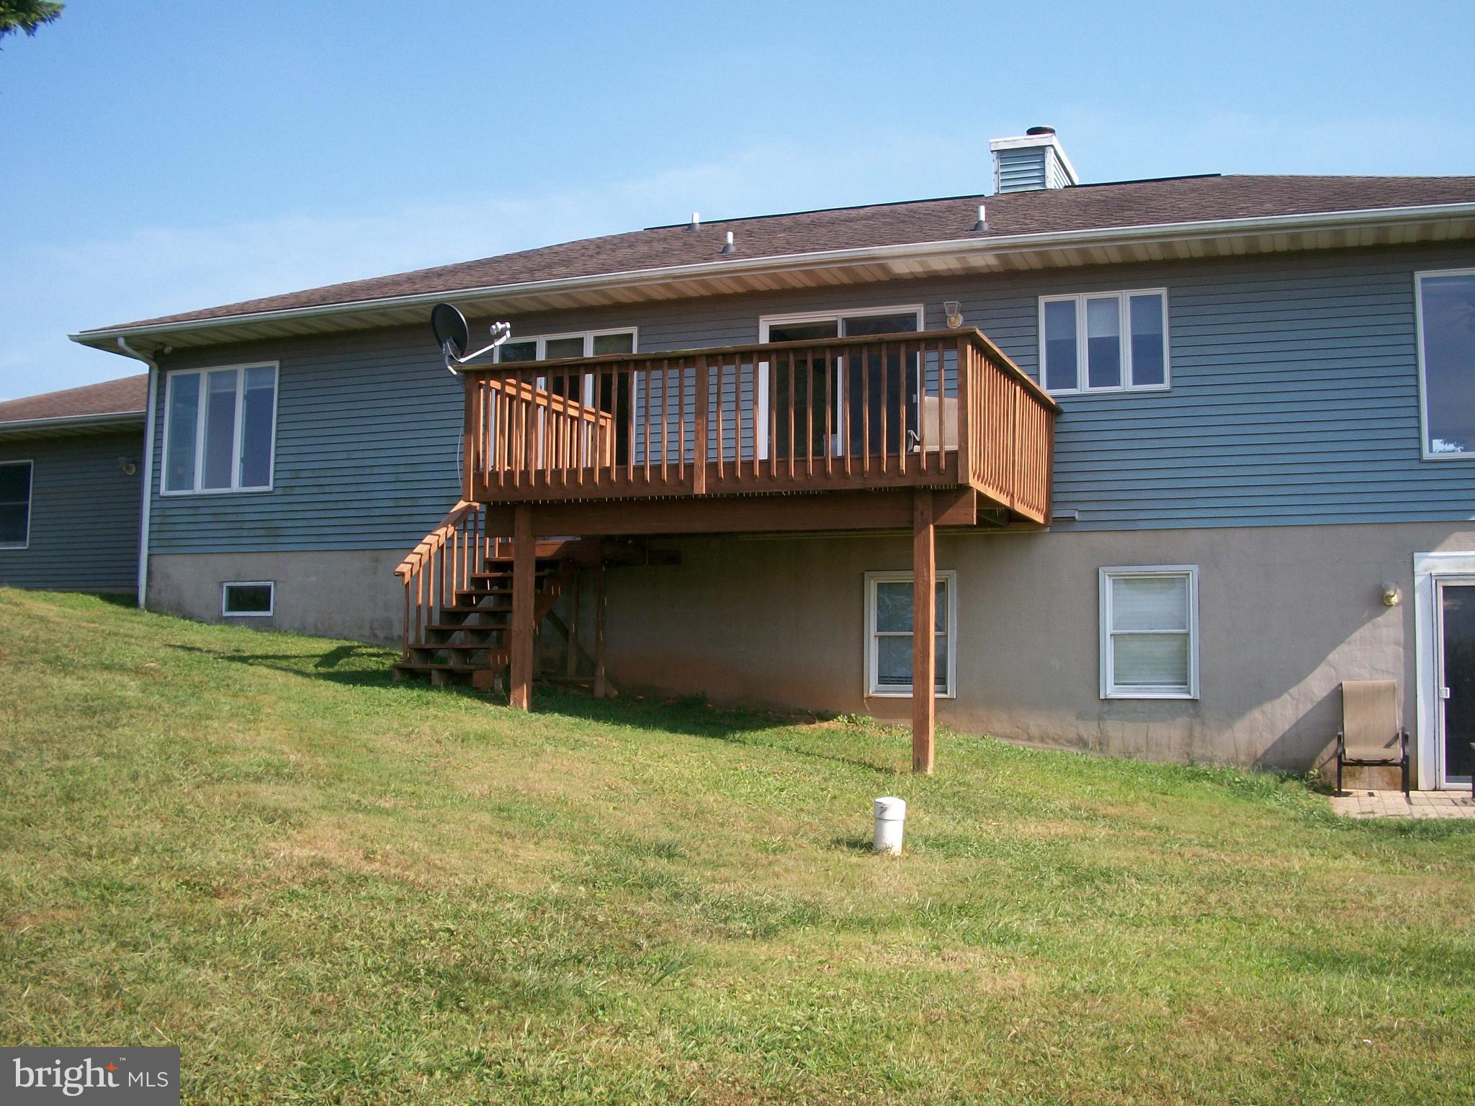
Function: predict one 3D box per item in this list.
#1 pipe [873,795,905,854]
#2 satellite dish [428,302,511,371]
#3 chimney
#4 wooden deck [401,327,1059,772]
[{"bbox_3d":[0.888,1.597,8.700,0.183,0.310,0.183,1,-4,21],"label":"pipe"},{"bbox_3d":[-2.407,-1.909,13.576,0.500,0.631,0.730,-3,-6,43],"label":"satellite dish"},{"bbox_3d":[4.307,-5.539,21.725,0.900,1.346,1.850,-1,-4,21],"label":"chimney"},{"bbox_3d":[-0.210,0.175,14.407,6.000,3.470,4.100,-1,-4,21],"label":"wooden deck"}]

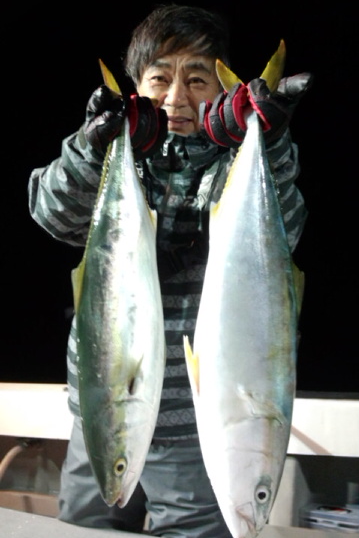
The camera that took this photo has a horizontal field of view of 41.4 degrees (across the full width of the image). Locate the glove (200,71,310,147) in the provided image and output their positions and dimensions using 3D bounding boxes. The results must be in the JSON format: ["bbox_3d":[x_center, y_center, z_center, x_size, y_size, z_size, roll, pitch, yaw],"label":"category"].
[{"bbox_3d":[0.104,-0.215,0.640,0.145,0.100,0.115,1,3,0],"label":"glove"}]

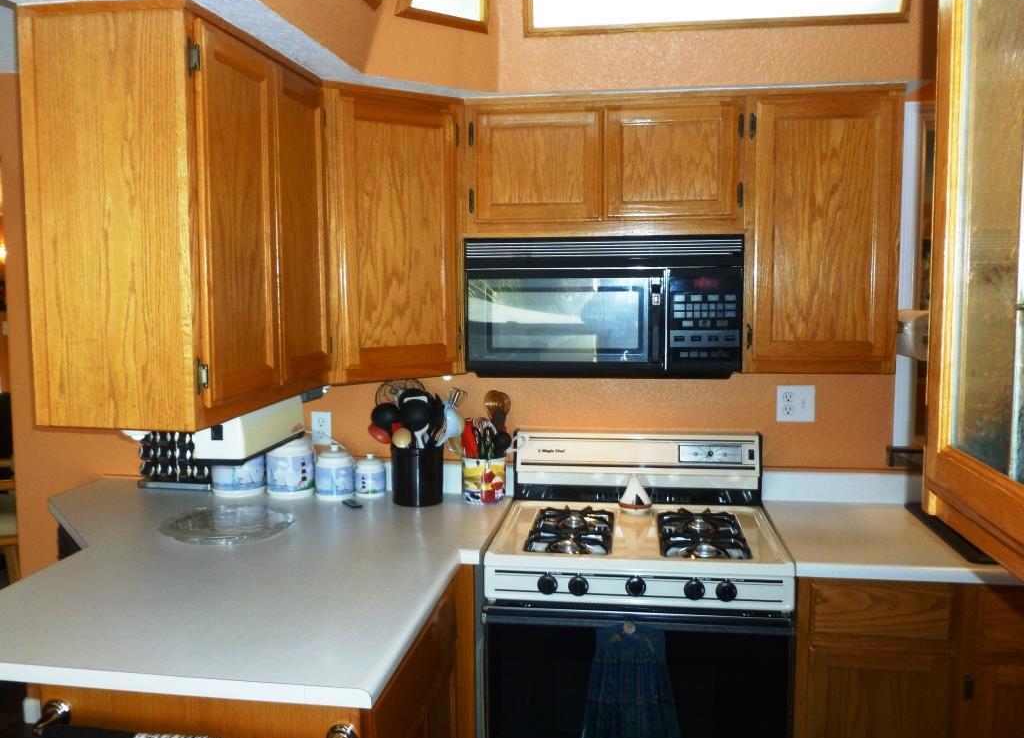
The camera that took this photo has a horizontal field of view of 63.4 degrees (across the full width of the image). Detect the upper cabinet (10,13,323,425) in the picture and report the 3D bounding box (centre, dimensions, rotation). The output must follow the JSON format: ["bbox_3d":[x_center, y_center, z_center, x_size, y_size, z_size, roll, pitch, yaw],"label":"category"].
[{"bbox_3d":[-0.657,-0.301,1.767,0.347,0.757,0.664,0,6,8],"label":"upper cabinet"}]

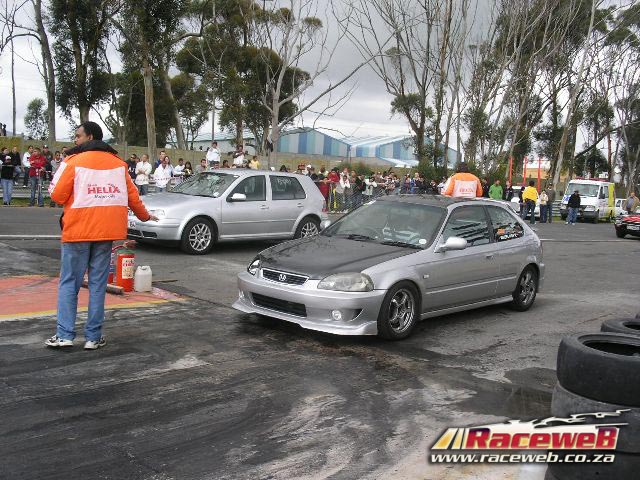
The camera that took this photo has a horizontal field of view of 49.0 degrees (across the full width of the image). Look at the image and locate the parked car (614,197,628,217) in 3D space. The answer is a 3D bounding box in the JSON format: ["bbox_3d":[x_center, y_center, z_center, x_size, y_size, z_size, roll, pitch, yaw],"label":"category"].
[{"bbox_3d":[17.014,-1.562,38.500,1.650,1.400,4.000,3,5,5],"label":"parked car"}]

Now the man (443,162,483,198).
[{"bbox_3d":[2.662,-0.547,13.185,0.640,1.800,0.400,2,5,-6],"label":"man"}]

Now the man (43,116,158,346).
[{"bbox_3d":[-1.786,-0.021,5.736,0.780,1.800,0.500,0,6,-30],"label":"man"}]

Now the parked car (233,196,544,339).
[{"bbox_3d":[1.036,0.152,8.029,1.720,1.350,4.200,8,7,41],"label":"parked car"}]

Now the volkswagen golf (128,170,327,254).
[{"bbox_3d":[-1.705,-0.557,13.282,4.150,1.440,1.750,-2,7,-42],"label":"volkswagen golf"}]

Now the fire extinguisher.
[{"bbox_3d":[-2.348,0.298,8.366,0.300,0.610,0.220,0,6,-27],"label":"fire extinguisher"}]

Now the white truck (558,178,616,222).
[{"bbox_3d":[13.793,-2.005,36.155,1.930,2.180,5.000,6,6,30],"label":"white truck"}]

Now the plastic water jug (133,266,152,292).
[{"bbox_3d":[-2.119,0.457,8.426,0.200,0.300,0.170,1,6,-18],"label":"plastic water jug"}]

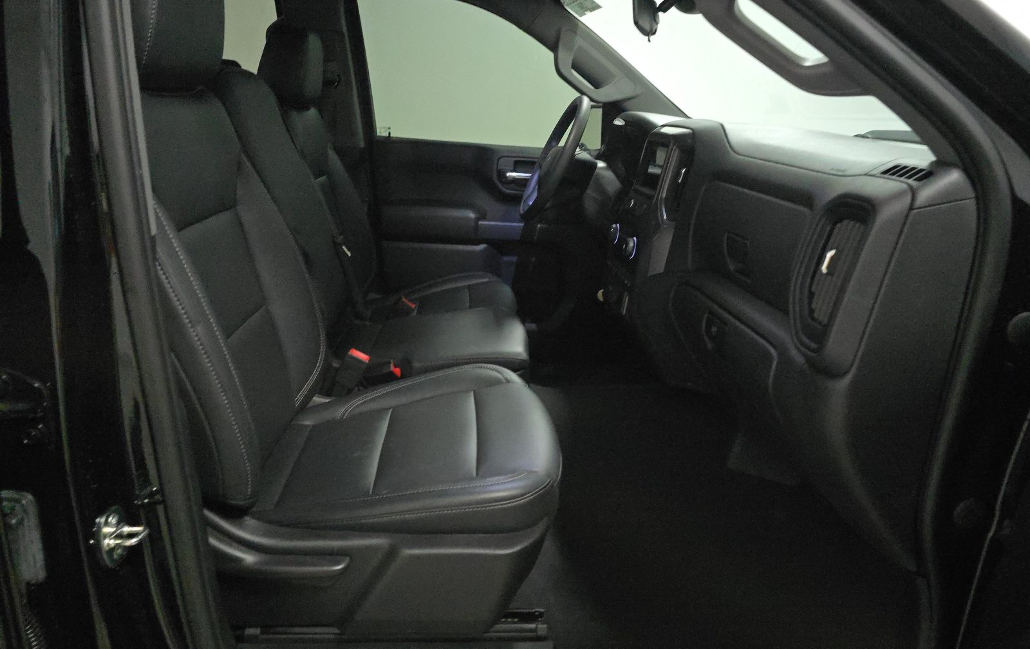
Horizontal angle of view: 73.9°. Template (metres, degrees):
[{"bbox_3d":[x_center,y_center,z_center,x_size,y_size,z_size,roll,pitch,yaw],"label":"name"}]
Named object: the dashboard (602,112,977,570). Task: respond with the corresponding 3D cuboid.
[{"bbox_3d":[0.500,-0.167,1.574,0.520,0.605,1.460,2,16,-5],"label":"dashboard"}]

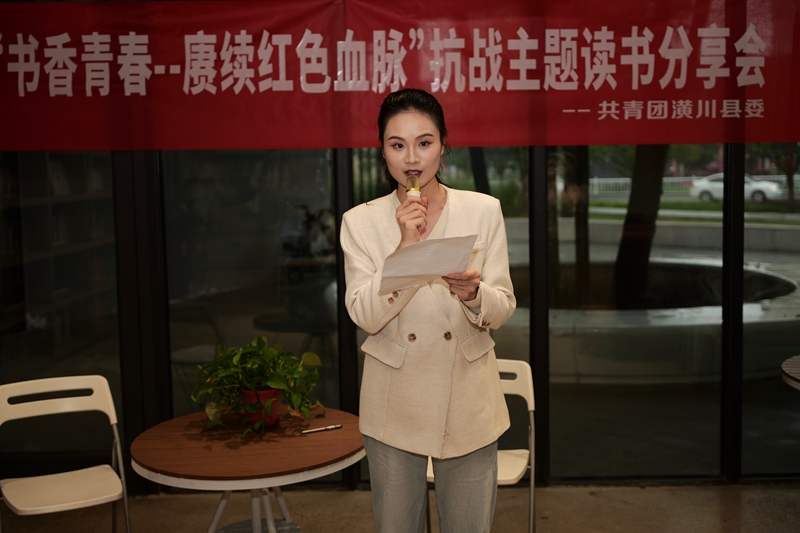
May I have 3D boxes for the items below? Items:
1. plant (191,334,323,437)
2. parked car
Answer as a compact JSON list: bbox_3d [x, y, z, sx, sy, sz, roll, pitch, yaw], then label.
[{"bbox_3d":[-0.415,0.343,2.897,0.365,0.250,0.340,-1,6,0],"label":"plant"},{"bbox_3d":[16.706,-3.905,48.500,4.550,1.470,1.780,3,8,35],"label":"parked car"}]

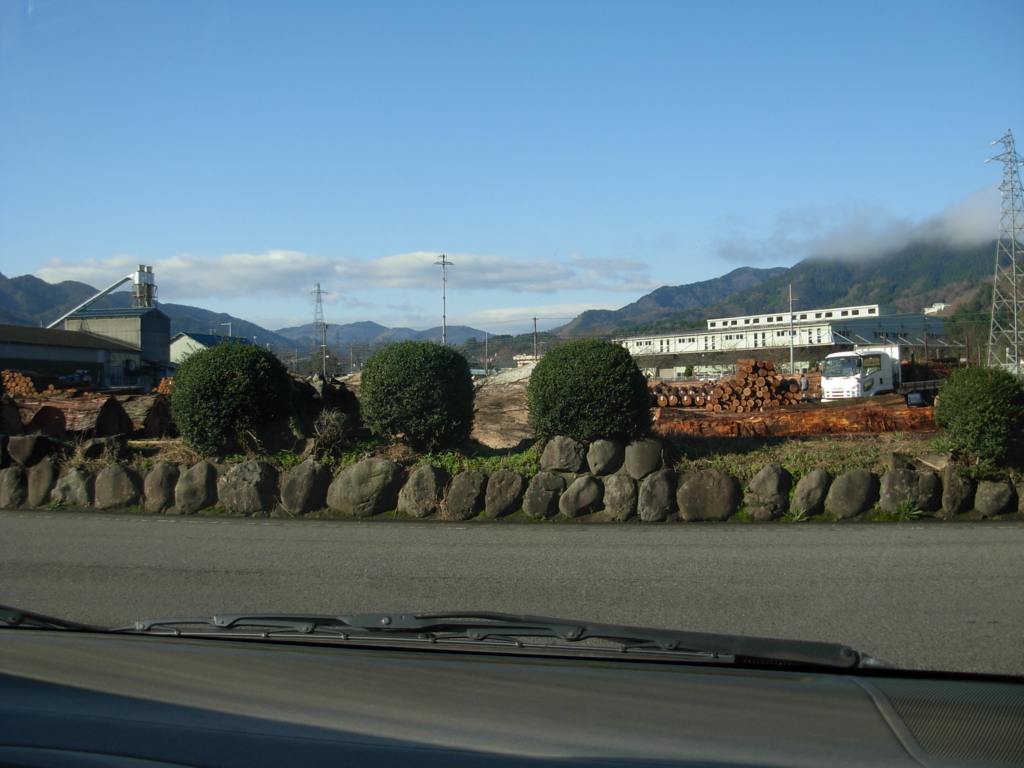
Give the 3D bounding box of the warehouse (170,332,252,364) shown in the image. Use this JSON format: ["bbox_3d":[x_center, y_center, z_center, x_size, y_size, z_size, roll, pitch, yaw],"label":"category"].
[{"bbox_3d":[-31.800,-1.440,120.700,9.000,7.400,13.000,-1,-1,18],"label":"warehouse"}]

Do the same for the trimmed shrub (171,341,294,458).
[{"bbox_3d":[-3.244,0.168,13.000,1.383,1.295,1.354,-1,-1,0],"label":"trimmed shrub"}]

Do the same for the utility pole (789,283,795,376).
[{"bbox_3d":[26.860,-3.980,108.000,0.300,11.200,0.300,-1,-1,0],"label":"utility pole"}]

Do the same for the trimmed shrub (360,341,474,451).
[{"bbox_3d":[-1.059,0.129,12.600,1.252,1.233,1.227,-1,-1,0],"label":"trimmed shrub"}]

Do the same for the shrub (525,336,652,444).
[{"bbox_3d":[0.819,0.076,12.200,1.298,1.140,1.271,-1,-1,0],"label":"shrub"}]

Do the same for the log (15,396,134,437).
[{"bbox_3d":[-7.520,0.540,18.960,0.660,0.650,4.000,0,-1,-43],"label":"log"}]

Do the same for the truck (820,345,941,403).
[{"bbox_3d":[17.000,-0.330,49.200,8.000,2.850,2.300,0,-1,-33],"label":"truck"}]

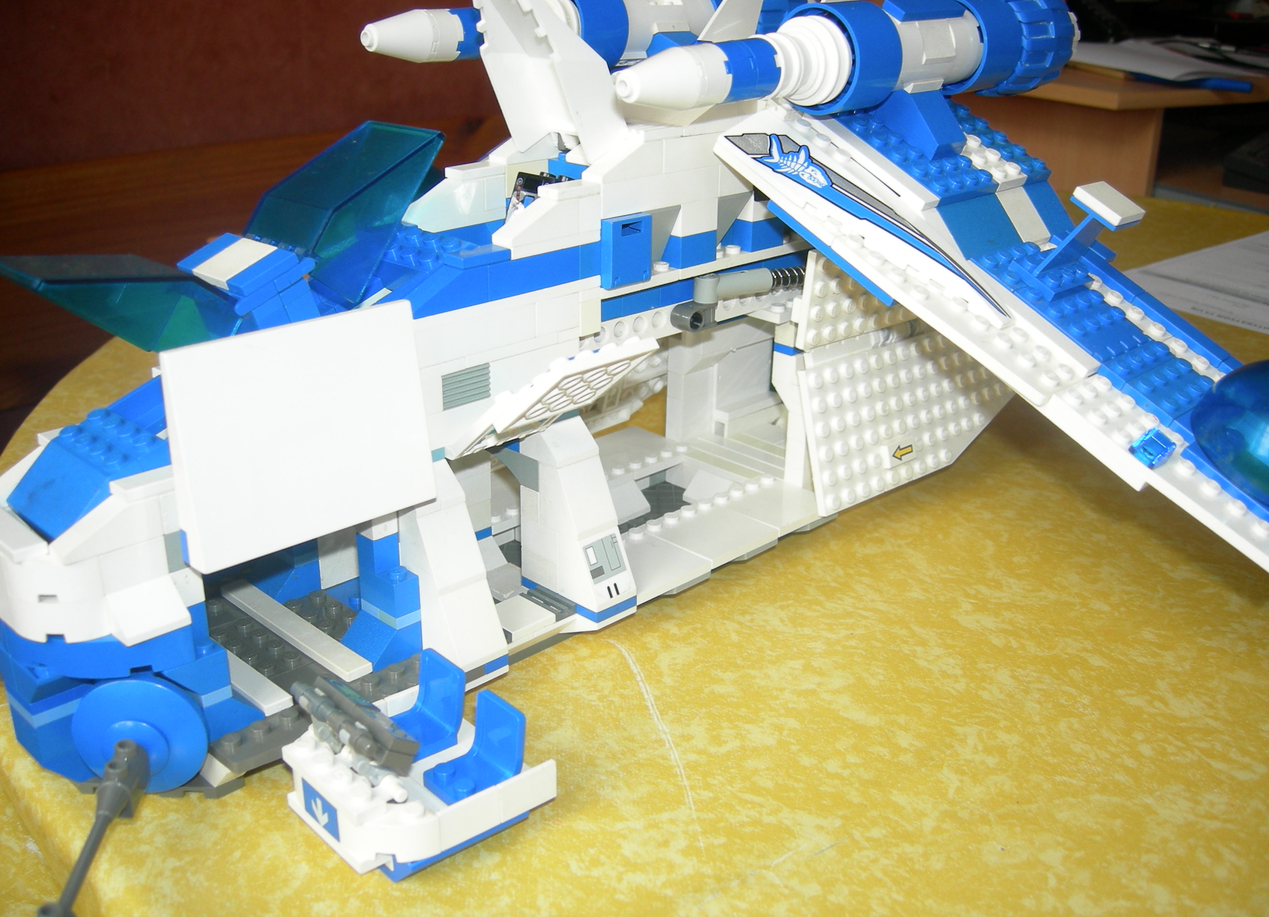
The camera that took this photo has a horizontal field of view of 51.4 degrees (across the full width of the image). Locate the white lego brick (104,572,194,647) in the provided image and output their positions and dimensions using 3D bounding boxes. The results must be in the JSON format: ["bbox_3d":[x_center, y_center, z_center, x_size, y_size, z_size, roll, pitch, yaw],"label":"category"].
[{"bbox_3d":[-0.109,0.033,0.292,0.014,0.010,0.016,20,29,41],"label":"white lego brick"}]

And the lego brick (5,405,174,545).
[{"bbox_3d":[-0.125,0.003,0.300,0.032,0.011,0.033,20,46,41],"label":"lego brick"}]

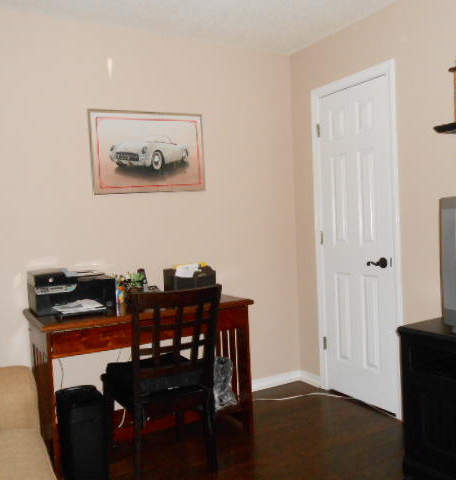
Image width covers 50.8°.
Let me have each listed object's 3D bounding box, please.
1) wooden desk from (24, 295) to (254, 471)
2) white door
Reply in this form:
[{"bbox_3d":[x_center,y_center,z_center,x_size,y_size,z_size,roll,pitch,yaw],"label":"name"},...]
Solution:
[{"bbox_3d":[-0.476,0.747,2.656,1.094,0.775,0.633,-3,2,-30],"label":"wooden desk"},{"bbox_3d":[0.817,0.019,3.096,0.060,2.095,0.708,-3,2,-30],"label":"white door"}]

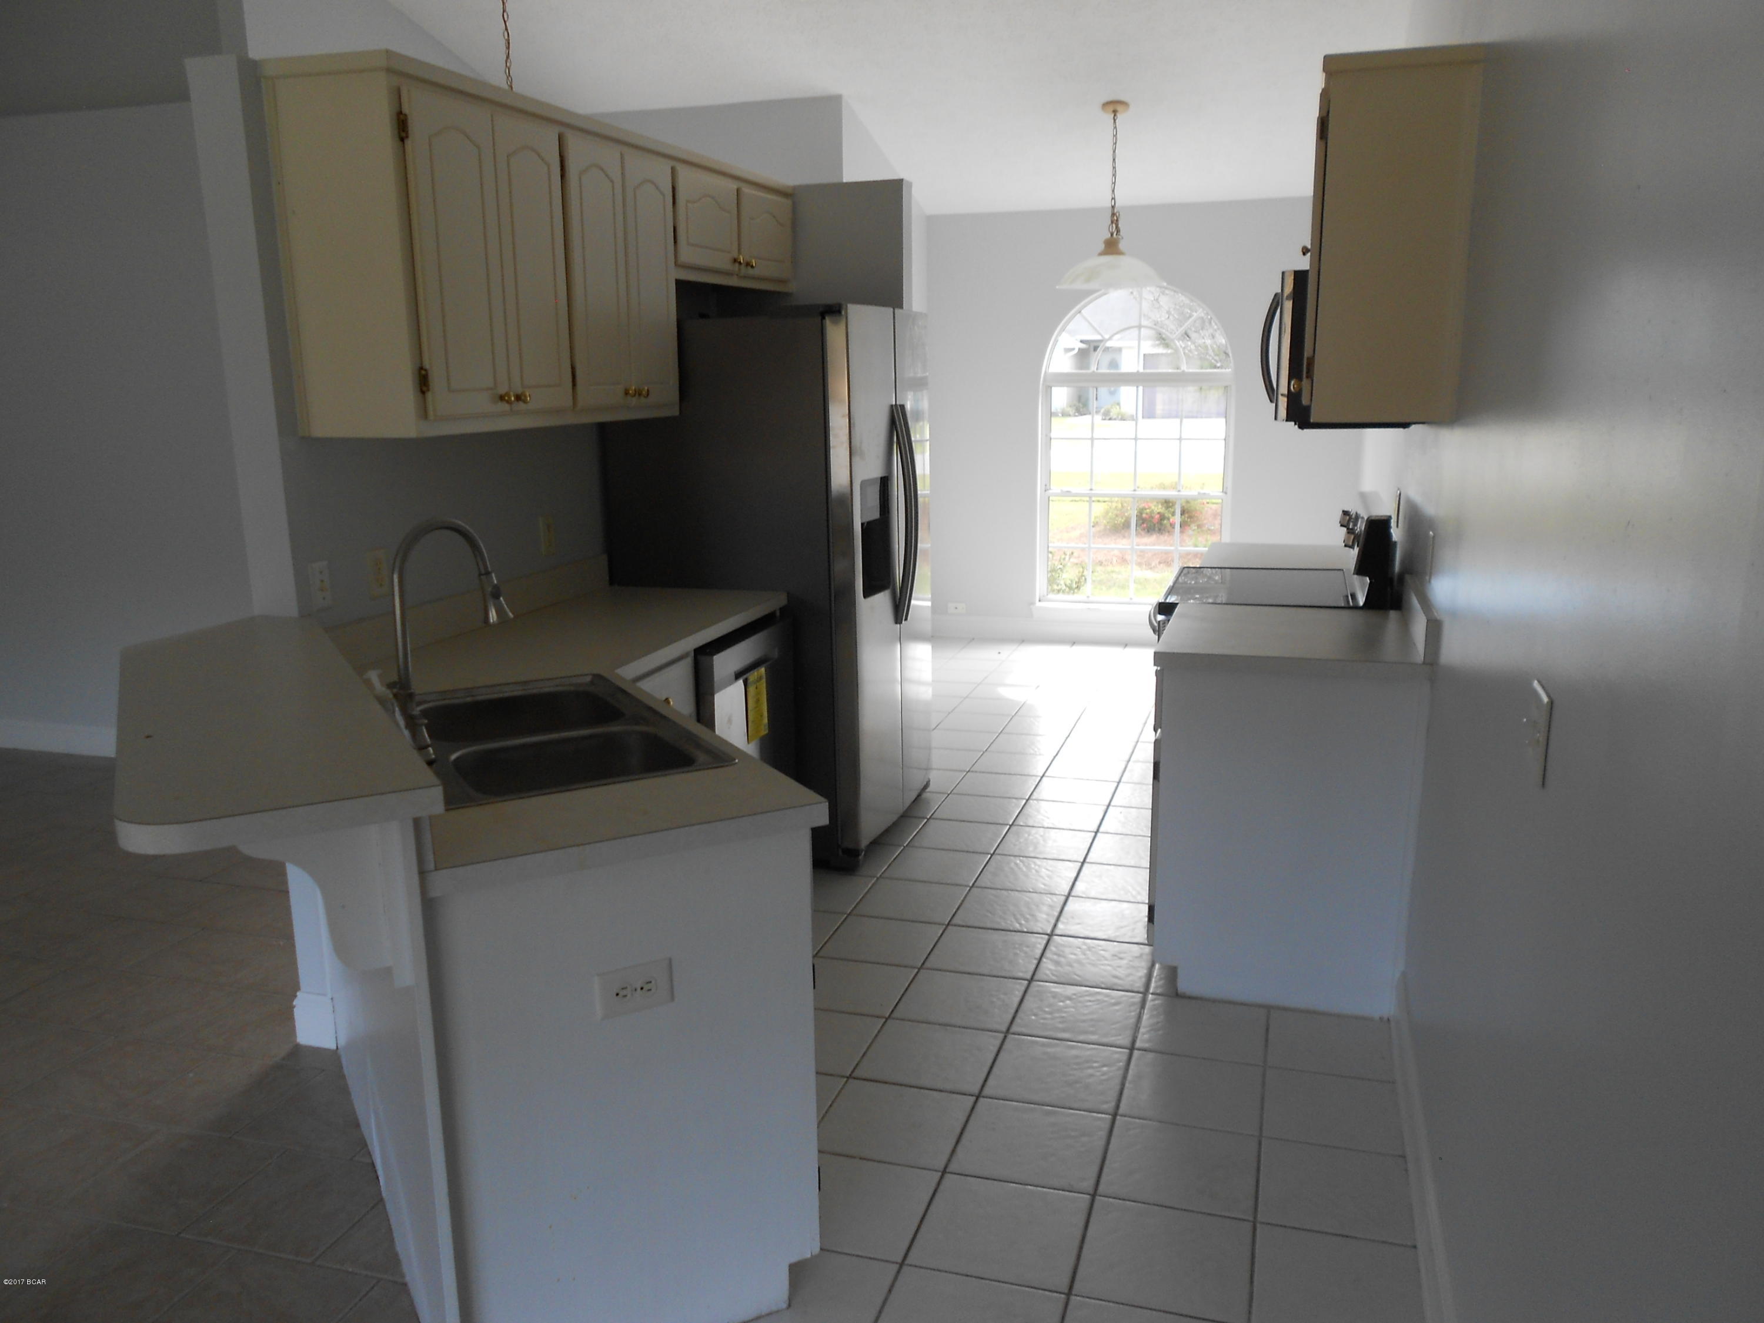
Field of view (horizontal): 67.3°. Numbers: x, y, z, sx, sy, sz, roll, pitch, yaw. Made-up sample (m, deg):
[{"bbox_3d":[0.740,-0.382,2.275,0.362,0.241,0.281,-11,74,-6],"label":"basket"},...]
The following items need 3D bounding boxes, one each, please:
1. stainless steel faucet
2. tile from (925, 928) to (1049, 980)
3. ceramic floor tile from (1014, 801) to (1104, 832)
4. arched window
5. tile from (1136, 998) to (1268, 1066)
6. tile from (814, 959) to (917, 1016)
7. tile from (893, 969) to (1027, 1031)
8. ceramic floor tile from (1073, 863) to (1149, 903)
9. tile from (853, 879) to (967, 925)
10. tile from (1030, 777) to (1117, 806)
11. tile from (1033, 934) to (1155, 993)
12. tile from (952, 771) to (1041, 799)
[{"bbox_3d":[-0.822,-0.055,2.539,0.250,0.435,0.200,-7,13,-27],"label":"stainless steel faucet"},{"bbox_3d":[0.302,0.827,3.767,0.301,0.011,0.301,3,12,17],"label":"tile"},{"bbox_3d":[0.666,0.581,4.938,0.303,0.010,0.303,3,13,17],"label":"ceramic floor tile"},{"bbox_3d":[1.498,-1.259,7.795,1.110,1.842,0.100,3,13,17],"label":"arched window"},{"bbox_3d":[0.790,0.909,3.265,0.297,0.010,0.294,3,13,17],"label":"tile"},{"bbox_3d":[-0.085,0.867,3.534,0.297,0.010,0.294,3,13,17],"label":"tile"},{"bbox_3d":[0.206,0.879,3.438,0.300,0.010,0.297,3,13,17],"label":"tile"},{"bbox_3d":[0.778,0.717,4.250,0.301,0.011,0.301,3,12,17],"label":"ceramic floor tile"},{"bbox_3d":[0.099,0.750,4.144,0.301,0.011,0.301,3,12,17],"label":"tile"},{"bbox_3d":[0.744,0.508,5.133,0.297,0.010,0.294,3,13,17],"label":"tile"},{"bbox_3d":[0.597,0.846,3.693,0.303,0.010,0.303,3,13,17],"label":"tile"},{"bbox_3d":[0.454,0.491,5.197,0.300,0.010,0.297,3,13,17],"label":"tile"}]

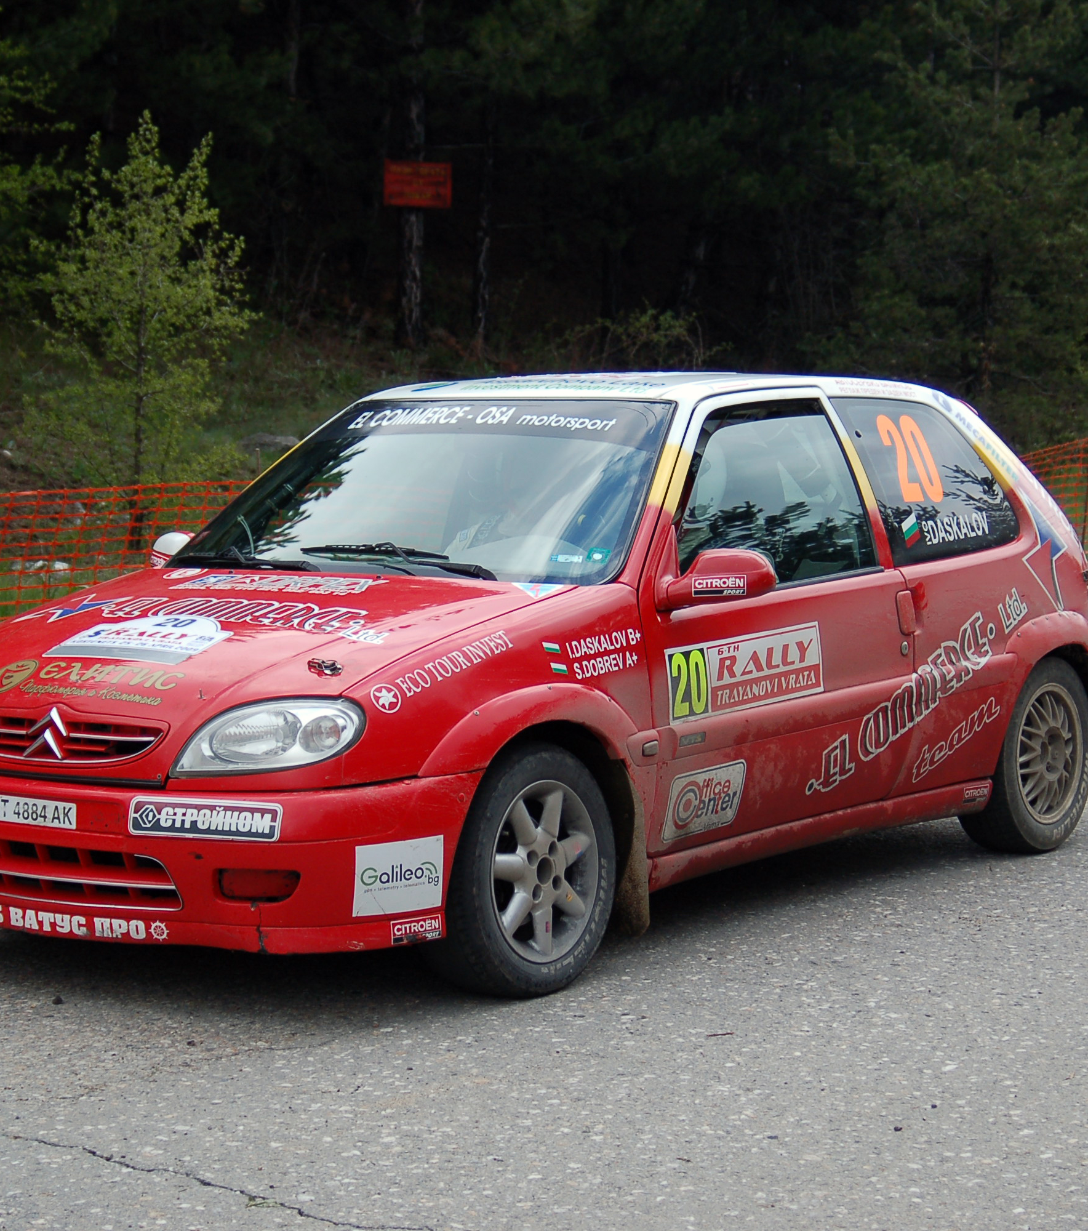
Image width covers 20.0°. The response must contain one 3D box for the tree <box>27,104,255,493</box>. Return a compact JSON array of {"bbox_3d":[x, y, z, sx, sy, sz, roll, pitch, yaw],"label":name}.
[{"bbox_3d":[-2.417,-1.710,18.500,1.350,2.620,1.350,0,5,0],"label":"tree"}]

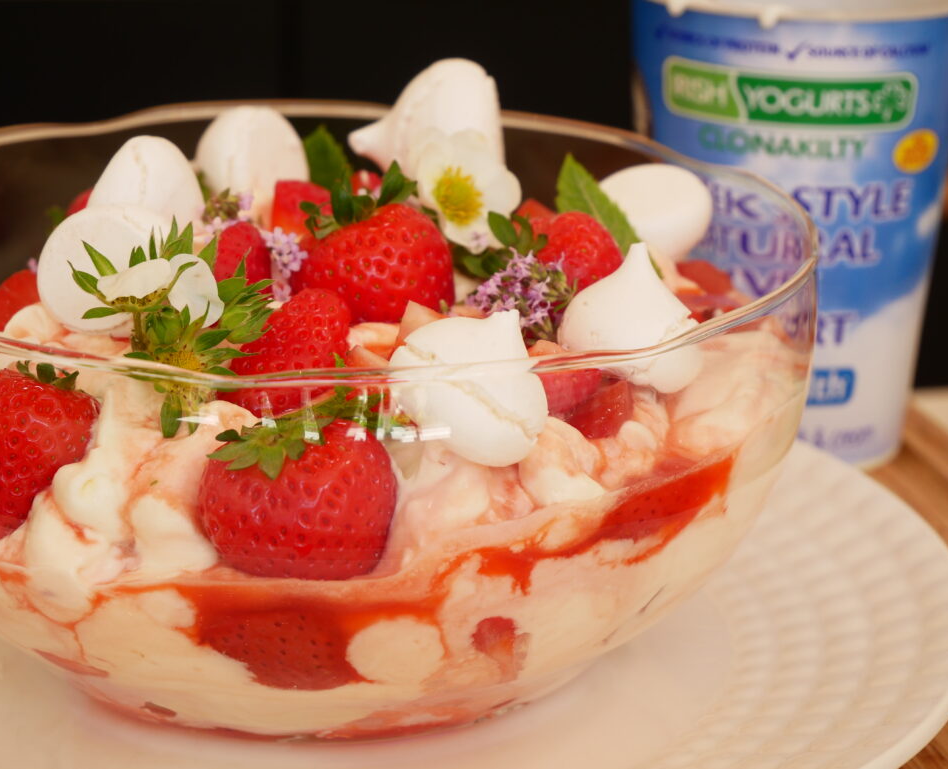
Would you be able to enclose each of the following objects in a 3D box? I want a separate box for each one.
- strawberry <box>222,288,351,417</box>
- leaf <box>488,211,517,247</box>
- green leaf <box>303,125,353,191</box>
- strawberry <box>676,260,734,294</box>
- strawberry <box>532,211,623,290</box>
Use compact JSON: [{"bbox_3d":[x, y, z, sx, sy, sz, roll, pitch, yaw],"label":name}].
[{"bbox_3d":[-0.038,-0.007,0.485,0.027,0.030,0.028,22,18,0],"label":"strawberry"},{"bbox_3d":[0.007,-0.040,0.608,0.007,0.010,0.004,-31,12,-1],"label":"leaf"},{"bbox_3d":[-0.035,-0.054,0.572,0.013,0.019,0.005,0,19,0],"label":"green leaf"},{"bbox_3d":[0.063,-0.029,0.640,0.016,0.010,0.015,1,20,0],"label":"strawberry"},{"bbox_3d":[0.024,-0.030,0.550,0.023,0.024,0.025,0,19,0],"label":"strawberry"}]

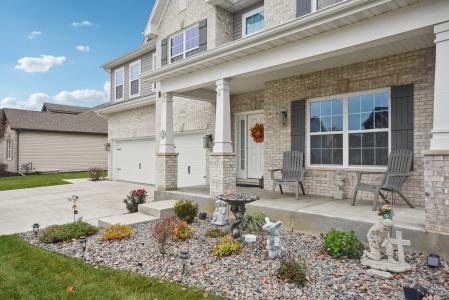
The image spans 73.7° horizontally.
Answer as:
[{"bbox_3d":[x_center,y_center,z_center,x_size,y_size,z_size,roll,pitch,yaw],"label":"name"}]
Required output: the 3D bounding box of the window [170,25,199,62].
[{"bbox_3d":[-1.420,-3.375,10.503,1.700,1.570,0.100,-1,-2,45],"label":"window"}]

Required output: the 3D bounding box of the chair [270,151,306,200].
[{"bbox_3d":[1.460,0.547,6.766,0.720,1.020,0.920,0,-1,22],"label":"chair"}]

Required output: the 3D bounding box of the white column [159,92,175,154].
[{"bbox_3d":[-1.506,-0.694,7.995,0.305,1.570,0.305,-1,-1,44],"label":"white column"}]

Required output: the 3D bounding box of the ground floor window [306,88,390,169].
[{"bbox_3d":[2.560,-0.376,6.402,1.830,1.570,0.100,-1,-1,44],"label":"ground floor window"}]

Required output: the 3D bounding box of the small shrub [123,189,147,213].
[{"bbox_3d":[-2.043,1.151,6.800,0.500,0.530,0.500,-1,-2,45],"label":"small shrub"}]

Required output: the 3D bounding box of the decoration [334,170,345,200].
[{"bbox_3d":[2.412,0.741,6.233,0.180,0.600,0.160,-1,-1,44],"label":"decoration"}]

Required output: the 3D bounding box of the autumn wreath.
[{"bbox_3d":[1.017,-0.509,9.027,0.610,0.620,0.130,-1,-2,45],"label":"autumn wreath"}]

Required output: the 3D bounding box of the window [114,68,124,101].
[{"bbox_3d":[-5.283,-3.299,15.129,0.960,1.580,0.100,-1,-2,45],"label":"window"}]

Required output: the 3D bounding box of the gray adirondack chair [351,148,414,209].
[{"bbox_3d":[2.838,0.506,5.365,0.860,1.040,0.670,0,-1,-16],"label":"gray adirondack chair"}]

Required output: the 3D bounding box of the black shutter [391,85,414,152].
[{"bbox_3d":[3.407,-0.426,5.753,0.375,1.620,0.045,-1,-2,45],"label":"black shutter"}]

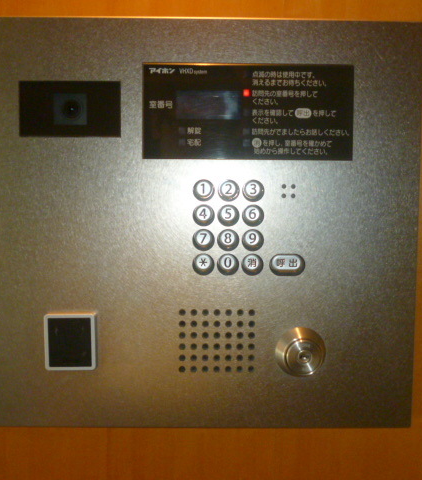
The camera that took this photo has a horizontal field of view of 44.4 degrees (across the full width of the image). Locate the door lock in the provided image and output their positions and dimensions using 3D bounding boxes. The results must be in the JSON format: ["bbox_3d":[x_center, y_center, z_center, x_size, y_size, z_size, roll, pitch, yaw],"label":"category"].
[{"bbox_3d":[0.076,0.095,0.429,0.043,0.043,0.015,0,3,0],"label":"door lock"}]

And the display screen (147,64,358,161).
[{"bbox_3d":[0.031,-0.105,0.424,0.172,0.077,0.009,0,3,0],"label":"display screen"}]

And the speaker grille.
[{"bbox_3d":[0.005,0.085,0.435,0.064,0.054,0.007,0,3,0],"label":"speaker grille"}]

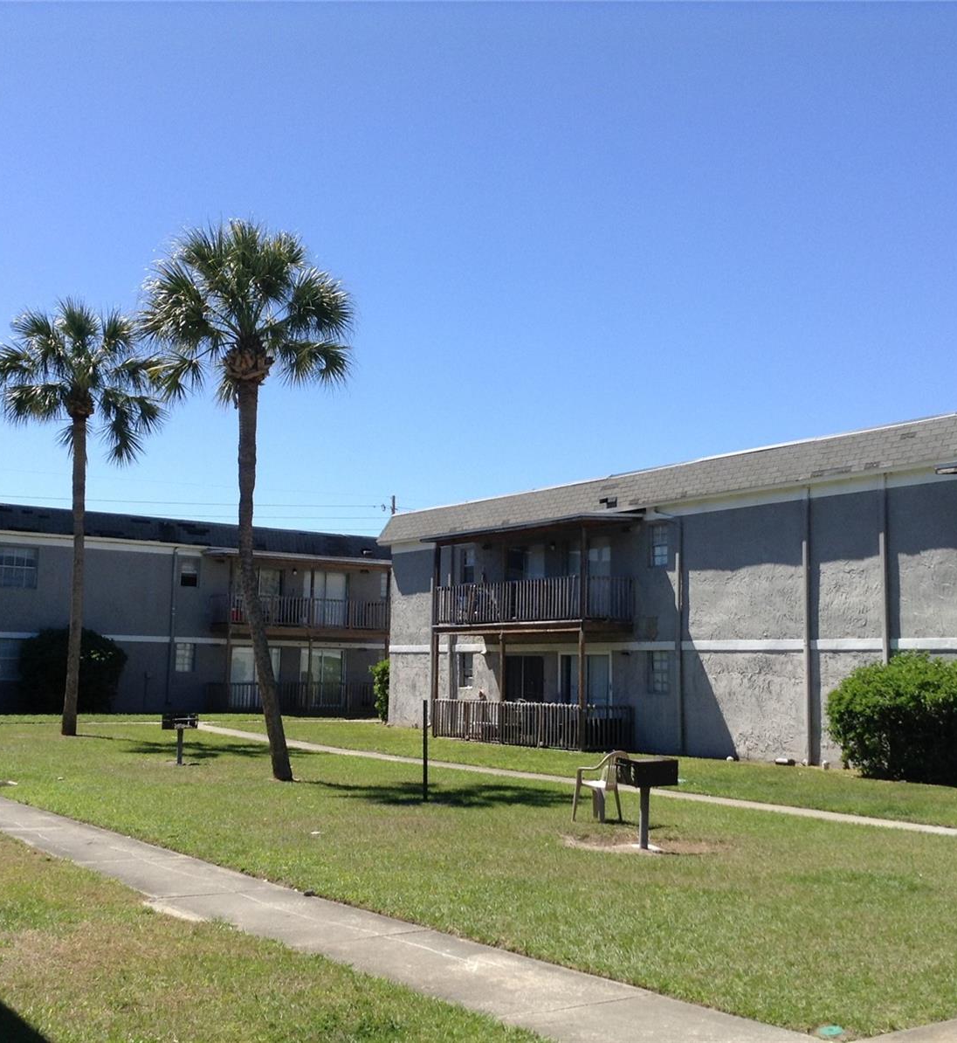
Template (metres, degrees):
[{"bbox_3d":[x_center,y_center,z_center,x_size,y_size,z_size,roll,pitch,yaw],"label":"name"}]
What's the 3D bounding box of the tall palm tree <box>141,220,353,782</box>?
[{"bbox_3d":[-3.755,-0.460,21.010,3.350,8.800,3.400,2,-7,-8],"label":"tall palm tree"}]

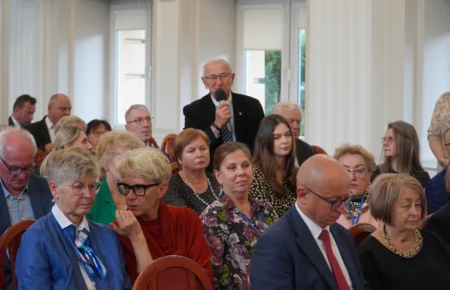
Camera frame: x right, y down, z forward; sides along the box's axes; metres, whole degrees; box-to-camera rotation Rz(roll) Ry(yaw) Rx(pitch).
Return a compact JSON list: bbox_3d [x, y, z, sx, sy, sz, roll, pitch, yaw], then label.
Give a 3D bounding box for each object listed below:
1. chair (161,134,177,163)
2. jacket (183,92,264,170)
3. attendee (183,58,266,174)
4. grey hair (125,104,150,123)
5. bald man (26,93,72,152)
[{"bbox_3d":[-0.313,0.399,9.144,0.540,0.960,0.450,5,6,45],"label":"chair"},{"bbox_3d":[-0.014,0.039,6.677,0.530,0.760,0.320,1,4,-3],"label":"jacket"},{"bbox_3d":[-0.033,0.303,6.711,0.540,1.680,0.360,1,4,-3],"label":"attendee"},{"bbox_3d":[-0.572,-0.201,6.900,0.165,0.140,0.190,-3,5,-40],"label":"grey hair"},{"bbox_3d":[-1.233,0.262,8.284,0.780,1.330,0.540,4,5,40],"label":"bald man"}]

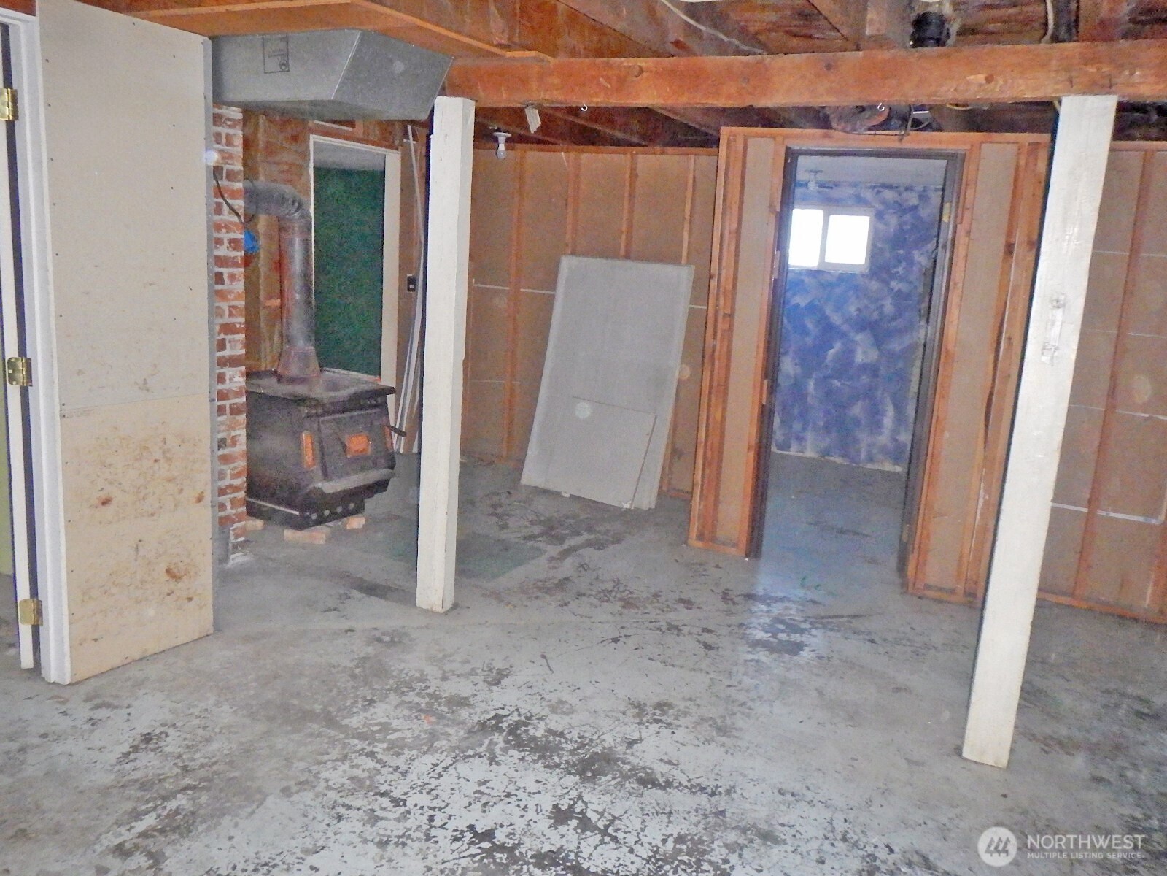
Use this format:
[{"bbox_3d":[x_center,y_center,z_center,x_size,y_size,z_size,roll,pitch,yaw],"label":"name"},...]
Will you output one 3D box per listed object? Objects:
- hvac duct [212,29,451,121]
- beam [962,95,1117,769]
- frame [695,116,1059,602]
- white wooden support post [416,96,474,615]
[{"bbox_3d":[-0.932,-1.293,3.409,0.772,0.212,0.434,9,12,26],"label":"hvac duct"},{"bbox_3d":[1.350,0.031,2.822,0.128,1.986,0.128,9,12,26],"label":"beam"},{"bbox_3d":[1.299,-0.371,4.531,1.485,2.124,0.125,9,12,26],"label":"frame"},{"bbox_3d":[-0.545,-0.287,3.760,0.118,2.017,0.115,9,12,26],"label":"white wooden support post"}]

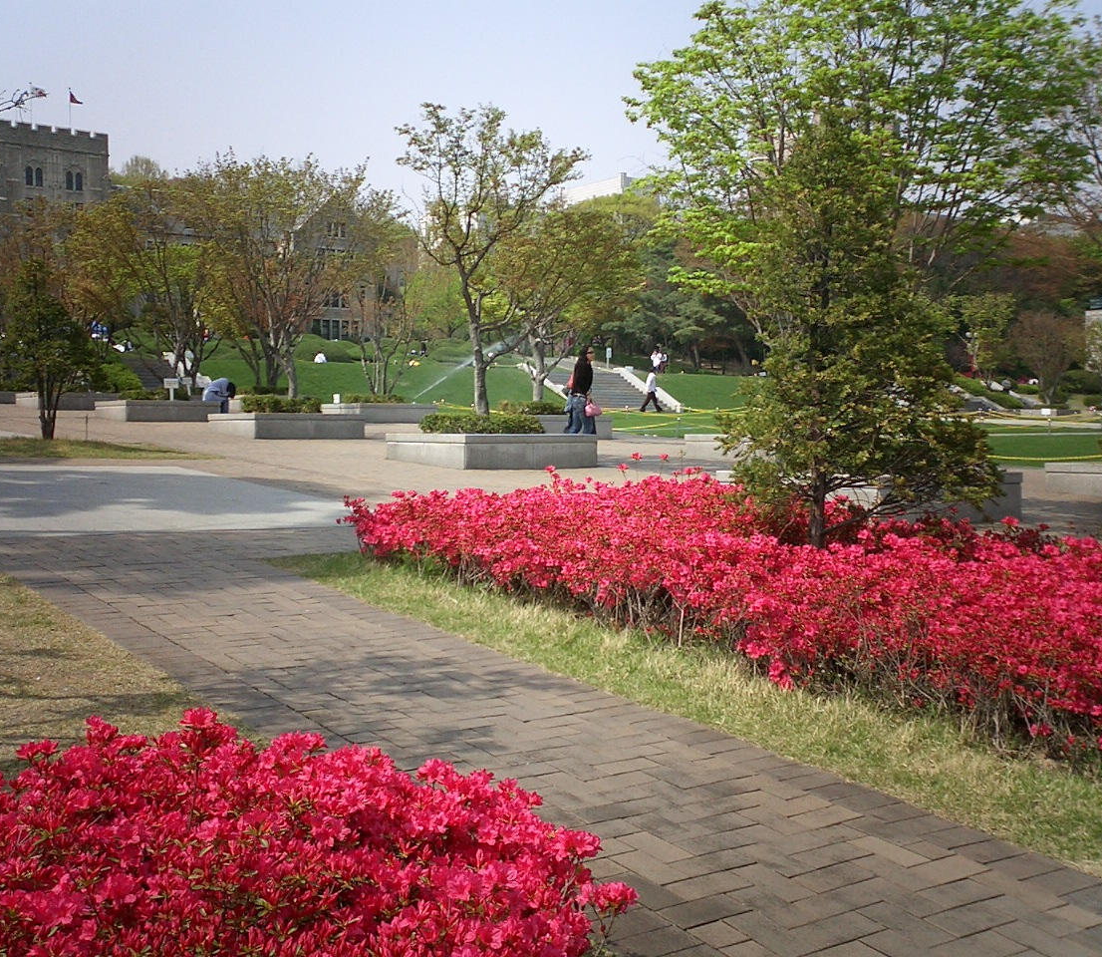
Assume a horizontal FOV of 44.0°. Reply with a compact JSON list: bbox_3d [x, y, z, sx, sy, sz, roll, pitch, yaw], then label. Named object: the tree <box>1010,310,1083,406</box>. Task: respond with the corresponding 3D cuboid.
[{"bbox_3d":[24.362,-5.876,67.000,3.624,4.799,3.624,1,2,20],"label":"tree"}]

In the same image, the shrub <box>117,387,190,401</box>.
[{"bbox_3d":[-8.520,-1.750,29.400,1.200,0.320,1.200,-1,3,-35],"label":"shrub"}]

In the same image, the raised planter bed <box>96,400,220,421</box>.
[{"bbox_3d":[-8.497,-1.438,29.457,2.030,0.435,2.030,-1,2,-36],"label":"raised planter bed"}]

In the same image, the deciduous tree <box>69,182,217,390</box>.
[{"bbox_3d":[-8.810,-4.034,29.435,3.270,4.647,3.270,0,2,-17],"label":"deciduous tree"}]

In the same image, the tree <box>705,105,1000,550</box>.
[{"bbox_3d":[1.580,-0.640,7.100,1.480,2.600,1.480,0,2,0],"label":"tree"}]

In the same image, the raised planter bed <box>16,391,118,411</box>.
[{"bbox_3d":[-12.100,-1.895,34.300,2.020,0.440,2.020,-1,3,-35],"label":"raised planter bed"}]

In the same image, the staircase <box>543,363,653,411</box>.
[{"bbox_3d":[2.285,-3.549,53.764,4.700,1.850,3.600,-1,2,-36],"label":"staircase"}]

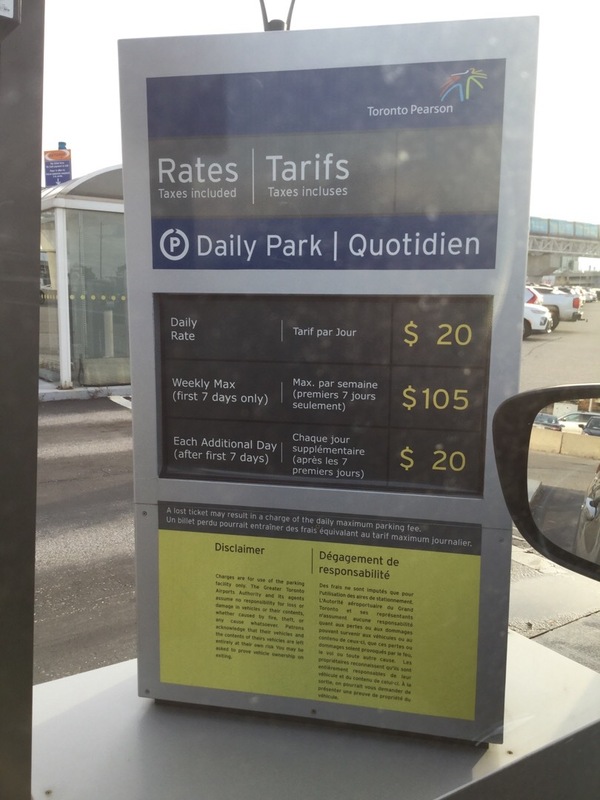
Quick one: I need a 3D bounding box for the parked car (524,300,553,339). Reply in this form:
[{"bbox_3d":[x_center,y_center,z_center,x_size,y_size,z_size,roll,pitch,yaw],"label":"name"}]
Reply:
[{"bbox_3d":[5.972,-2.898,23.389,4.600,1.670,1.860,4,10,24],"label":"parked car"}]

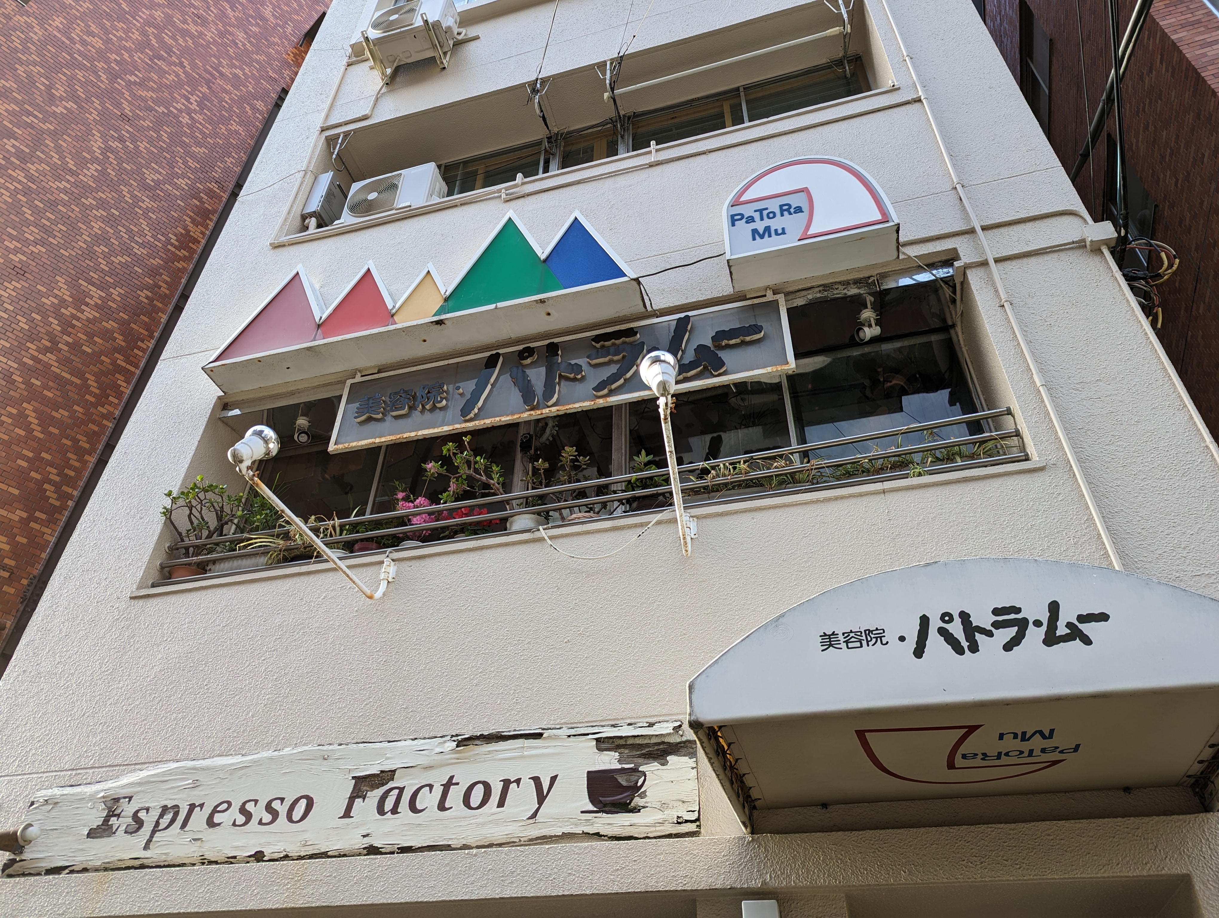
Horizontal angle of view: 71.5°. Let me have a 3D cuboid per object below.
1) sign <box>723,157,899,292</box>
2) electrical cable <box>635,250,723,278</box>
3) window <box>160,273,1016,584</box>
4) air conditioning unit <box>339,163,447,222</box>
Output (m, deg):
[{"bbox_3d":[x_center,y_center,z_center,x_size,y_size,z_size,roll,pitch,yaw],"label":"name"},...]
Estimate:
[{"bbox_3d":[1.148,-1.437,5.006,0.937,0.787,0.248,-9,-39,13],"label":"sign"},{"bbox_3d":[0.432,-1.160,5.083,0.566,0.080,0.060,-9,-39,13],"label":"electrical cable"},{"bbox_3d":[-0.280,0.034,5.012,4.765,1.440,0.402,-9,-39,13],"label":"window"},{"bbox_3d":[-1.776,-2.105,7.037,0.764,0.553,0.275,-9,-39,13],"label":"air conditioning unit"}]

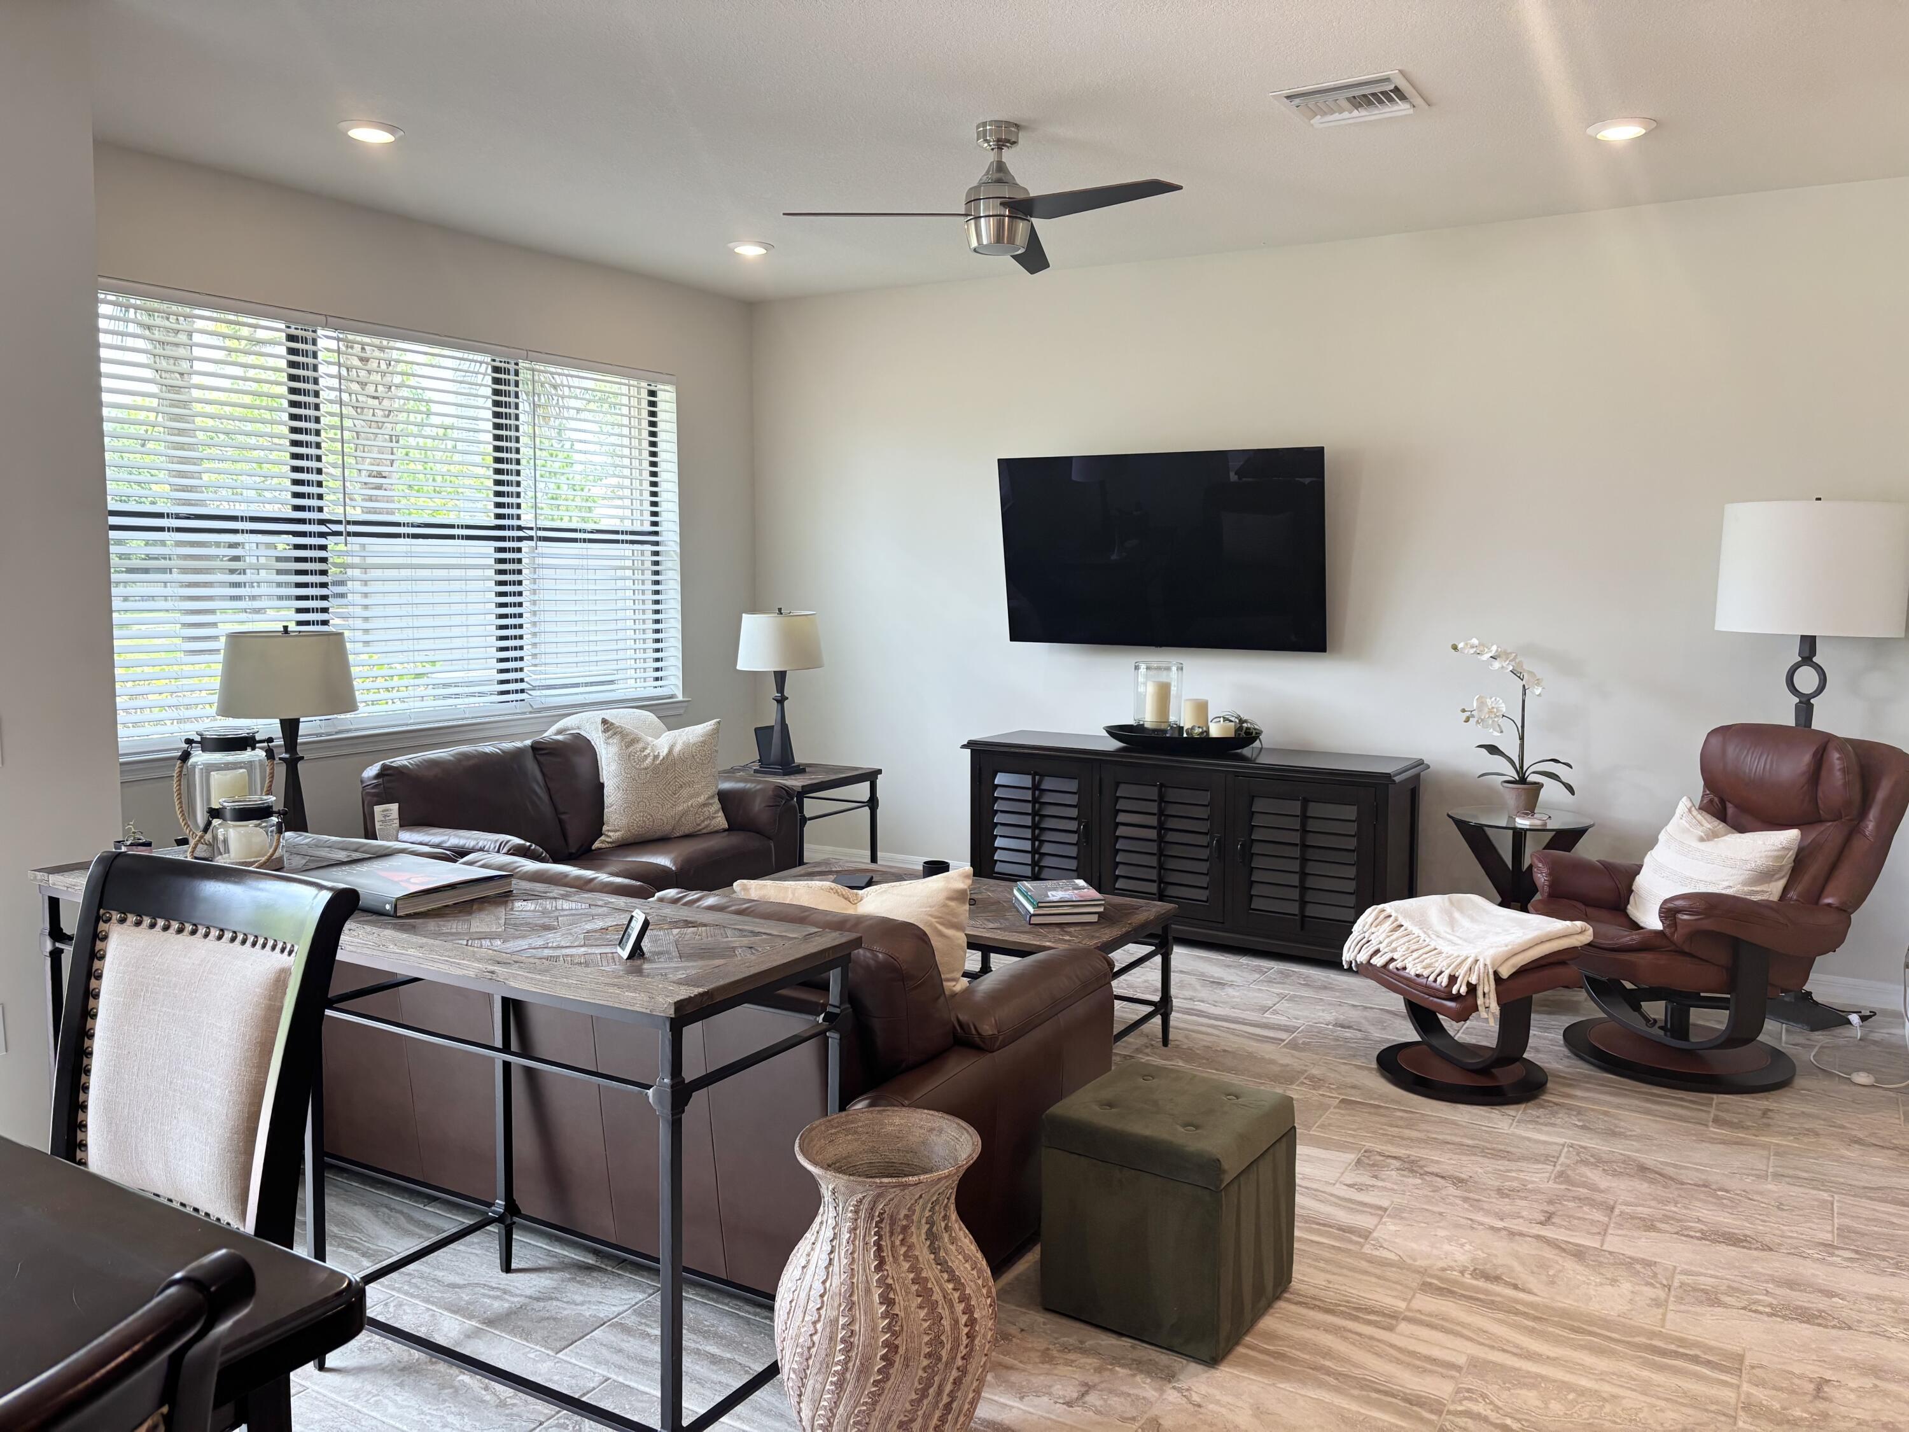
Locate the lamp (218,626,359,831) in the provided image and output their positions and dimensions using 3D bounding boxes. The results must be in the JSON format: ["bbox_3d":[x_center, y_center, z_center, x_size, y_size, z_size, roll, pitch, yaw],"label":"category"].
[{"bbox_3d":[-1.866,0.114,4.030,0.400,0.735,0.400,4,7,31],"label":"lamp"}]

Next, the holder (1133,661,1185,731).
[{"bbox_3d":[0.871,-0.083,6.119,0.202,0.280,0.202,0,6,0],"label":"holder"}]

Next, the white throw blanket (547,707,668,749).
[{"bbox_3d":[-1.467,0.147,6.126,0.290,0.340,0.580,4,7,30],"label":"white throw blanket"}]

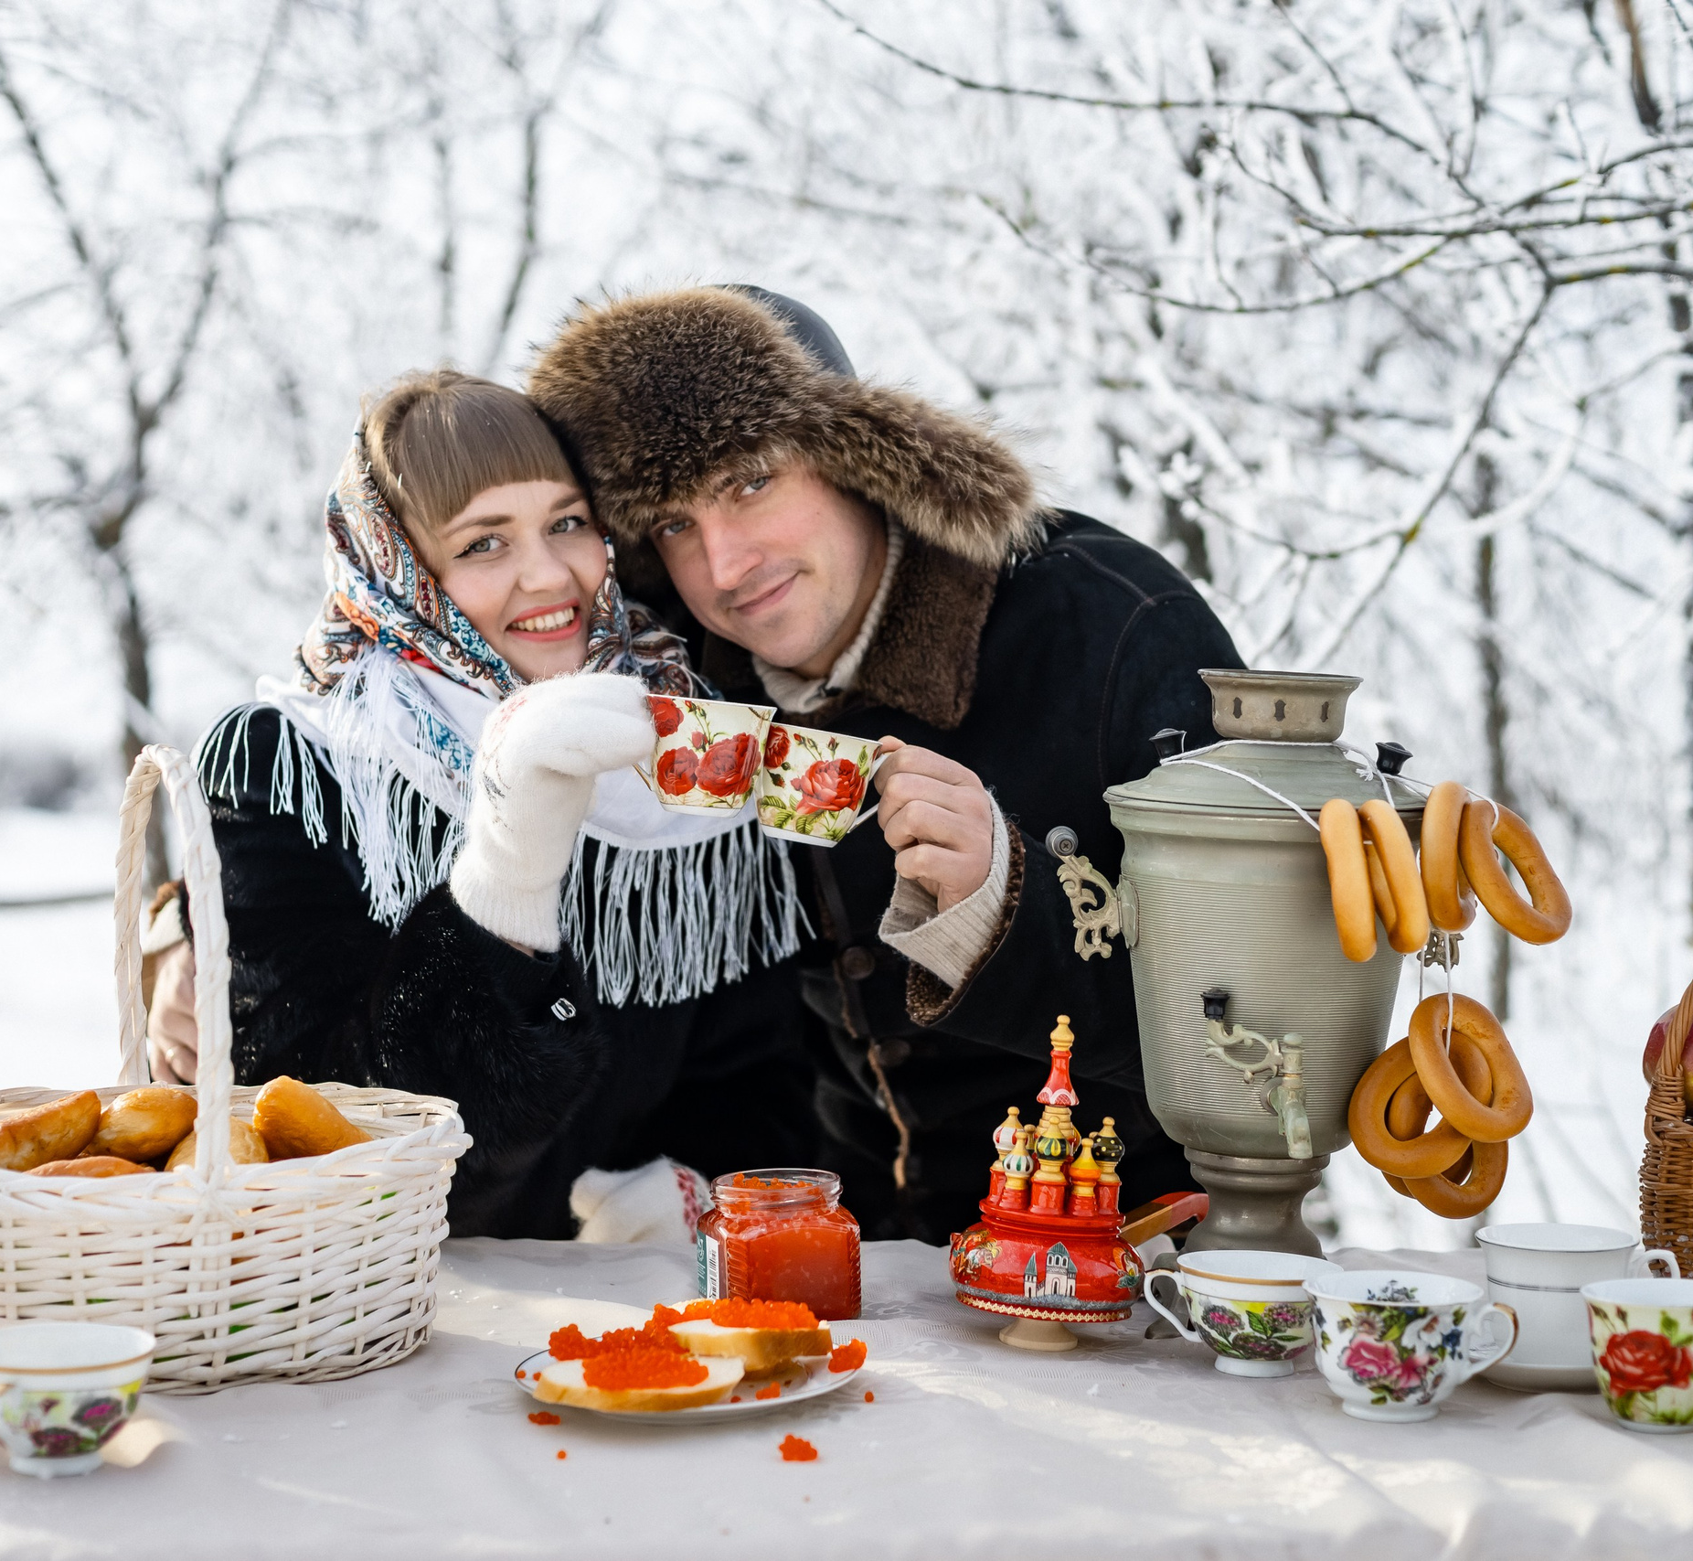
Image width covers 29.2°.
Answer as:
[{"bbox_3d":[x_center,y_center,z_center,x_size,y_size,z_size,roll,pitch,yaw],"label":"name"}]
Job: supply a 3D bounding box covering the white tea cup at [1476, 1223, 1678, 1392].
[{"bbox_3d":[0.417,0.301,1.852,0.115,0.078,0.091,1,2,0],"label":"white tea cup"}]

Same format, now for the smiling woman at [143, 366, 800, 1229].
[{"bbox_3d":[-0.235,0.369,2.235,0.560,1.310,0.660,-1,2,-15],"label":"smiling woman"}]

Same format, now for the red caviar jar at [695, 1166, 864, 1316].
[{"bbox_3d":[-0.041,0.288,2.017,0.086,0.080,0.086,0,2,-16],"label":"red caviar jar"}]

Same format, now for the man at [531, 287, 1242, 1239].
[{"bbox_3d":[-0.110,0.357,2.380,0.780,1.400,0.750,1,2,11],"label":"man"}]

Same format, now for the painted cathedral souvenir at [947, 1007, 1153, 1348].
[{"bbox_3d":[0.121,0.238,1.925,0.115,0.195,0.113,3,2,-3],"label":"painted cathedral souvenir"}]

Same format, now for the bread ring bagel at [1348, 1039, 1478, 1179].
[{"bbox_3d":[0.347,0.197,1.970,0.092,0.092,0.024,0,7,-13],"label":"bread ring bagel"}]

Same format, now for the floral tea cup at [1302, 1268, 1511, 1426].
[{"bbox_3d":[0.305,0.304,1.761,0.115,0.073,0.097,1,2,0],"label":"floral tea cup"}]

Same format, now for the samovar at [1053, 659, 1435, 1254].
[{"bbox_3d":[0.257,0.131,1.972,0.262,0.390,0.225,0,2,-6],"label":"samovar"}]

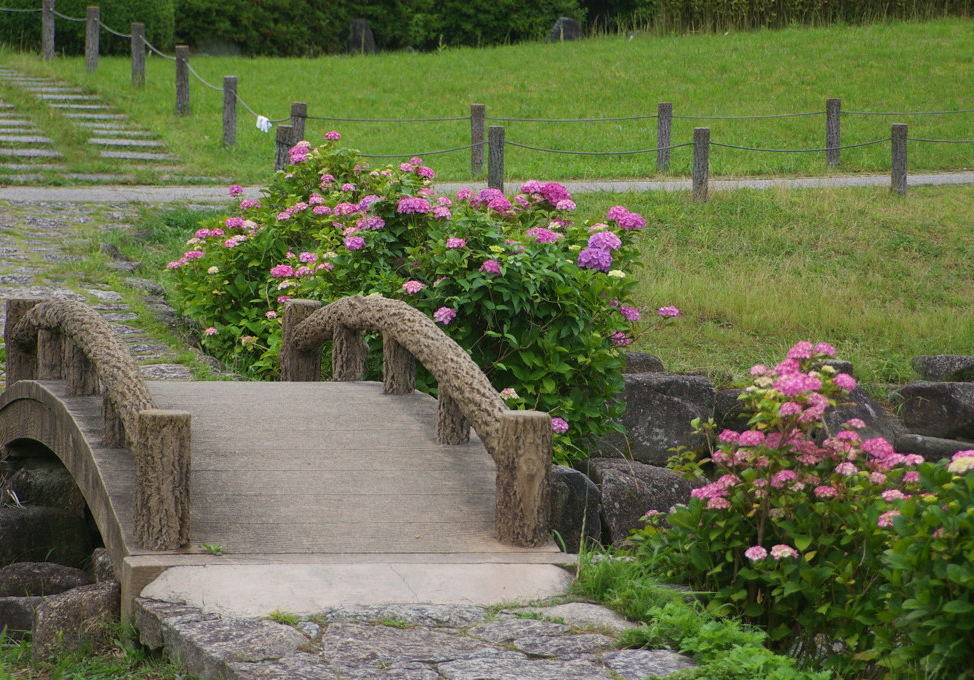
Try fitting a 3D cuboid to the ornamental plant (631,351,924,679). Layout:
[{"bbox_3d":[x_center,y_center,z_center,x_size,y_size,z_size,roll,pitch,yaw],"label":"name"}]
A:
[{"bbox_3d":[0.942,0.546,14.464,0.934,1.011,0.870,1,5,0],"label":"ornamental plant"}]

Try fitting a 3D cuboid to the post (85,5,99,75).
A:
[{"bbox_3d":[-4.381,-3.332,49.536,0.132,0.730,0.132,1,5,0],"label":"post"}]

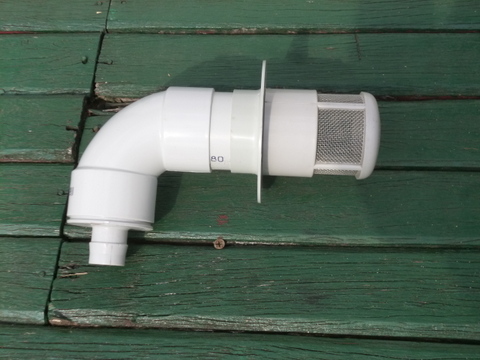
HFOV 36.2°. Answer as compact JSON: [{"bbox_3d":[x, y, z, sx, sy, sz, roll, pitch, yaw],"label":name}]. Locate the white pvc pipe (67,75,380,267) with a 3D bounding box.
[{"bbox_3d":[-0.015,-0.017,0.712,0.301,0.139,0.205,2,69,2],"label":"white pvc pipe"}]

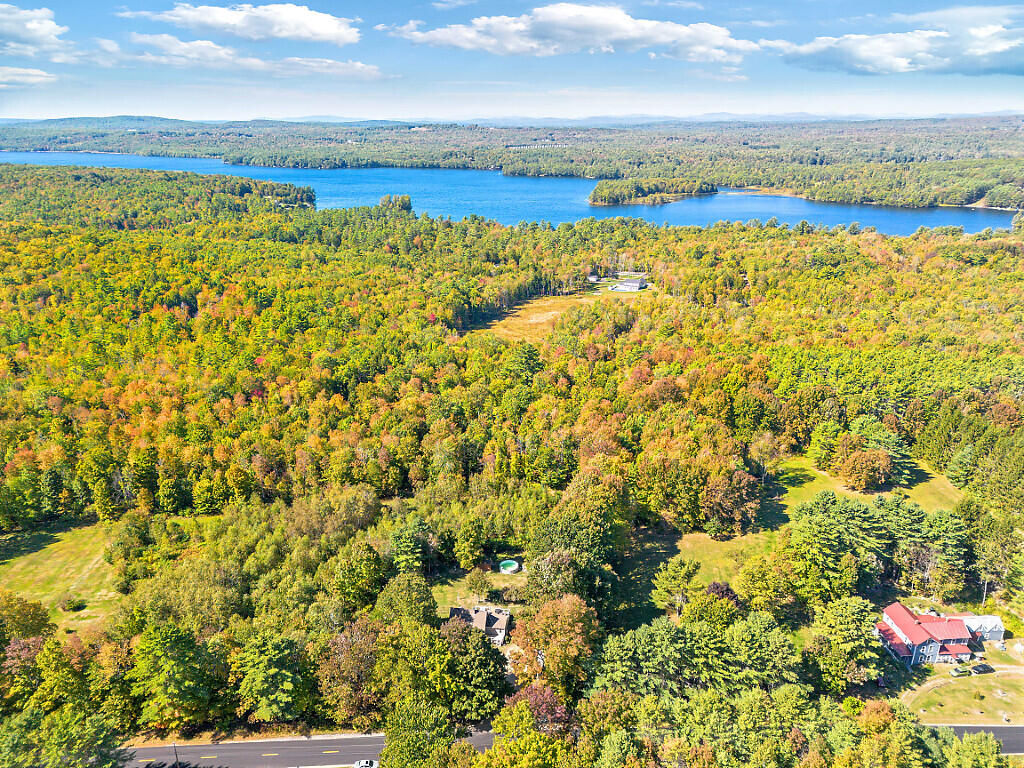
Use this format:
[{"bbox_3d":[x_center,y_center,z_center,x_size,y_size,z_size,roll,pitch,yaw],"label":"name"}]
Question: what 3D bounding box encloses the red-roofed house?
[{"bbox_3d":[98.600,59.760,171.011,17.650,8.200,13.000,-2,21,-5],"label":"red-roofed house"}]

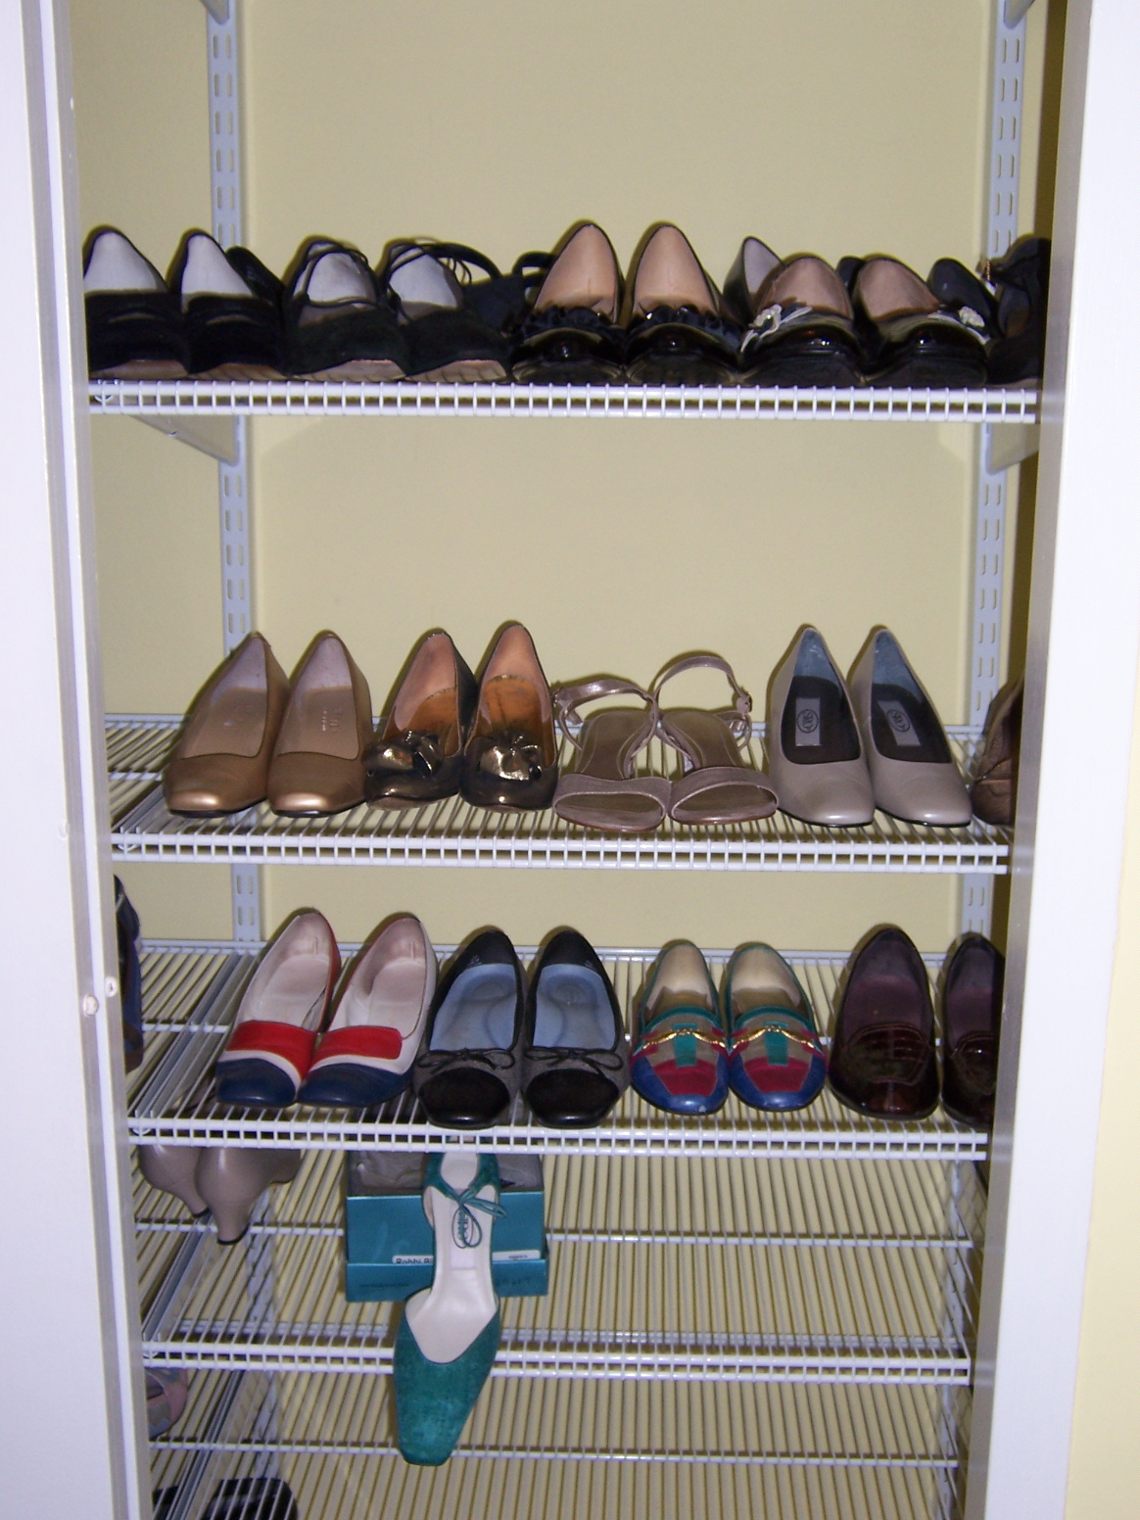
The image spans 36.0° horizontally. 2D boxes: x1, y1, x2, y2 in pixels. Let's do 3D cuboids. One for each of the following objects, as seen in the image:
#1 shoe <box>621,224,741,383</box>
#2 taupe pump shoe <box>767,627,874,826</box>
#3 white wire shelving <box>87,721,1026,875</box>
[{"bbox_3d":[0.079,-0.340,1.298,0.080,0.118,0.243,1,13,1],"label":"shoe"},{"bbox_3d":[0.191,-0.032,1.397,0.080,0.107,0.245,1,13,2],"label":"taupe pump shoe"},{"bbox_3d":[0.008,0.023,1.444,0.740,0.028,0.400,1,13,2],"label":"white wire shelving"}]

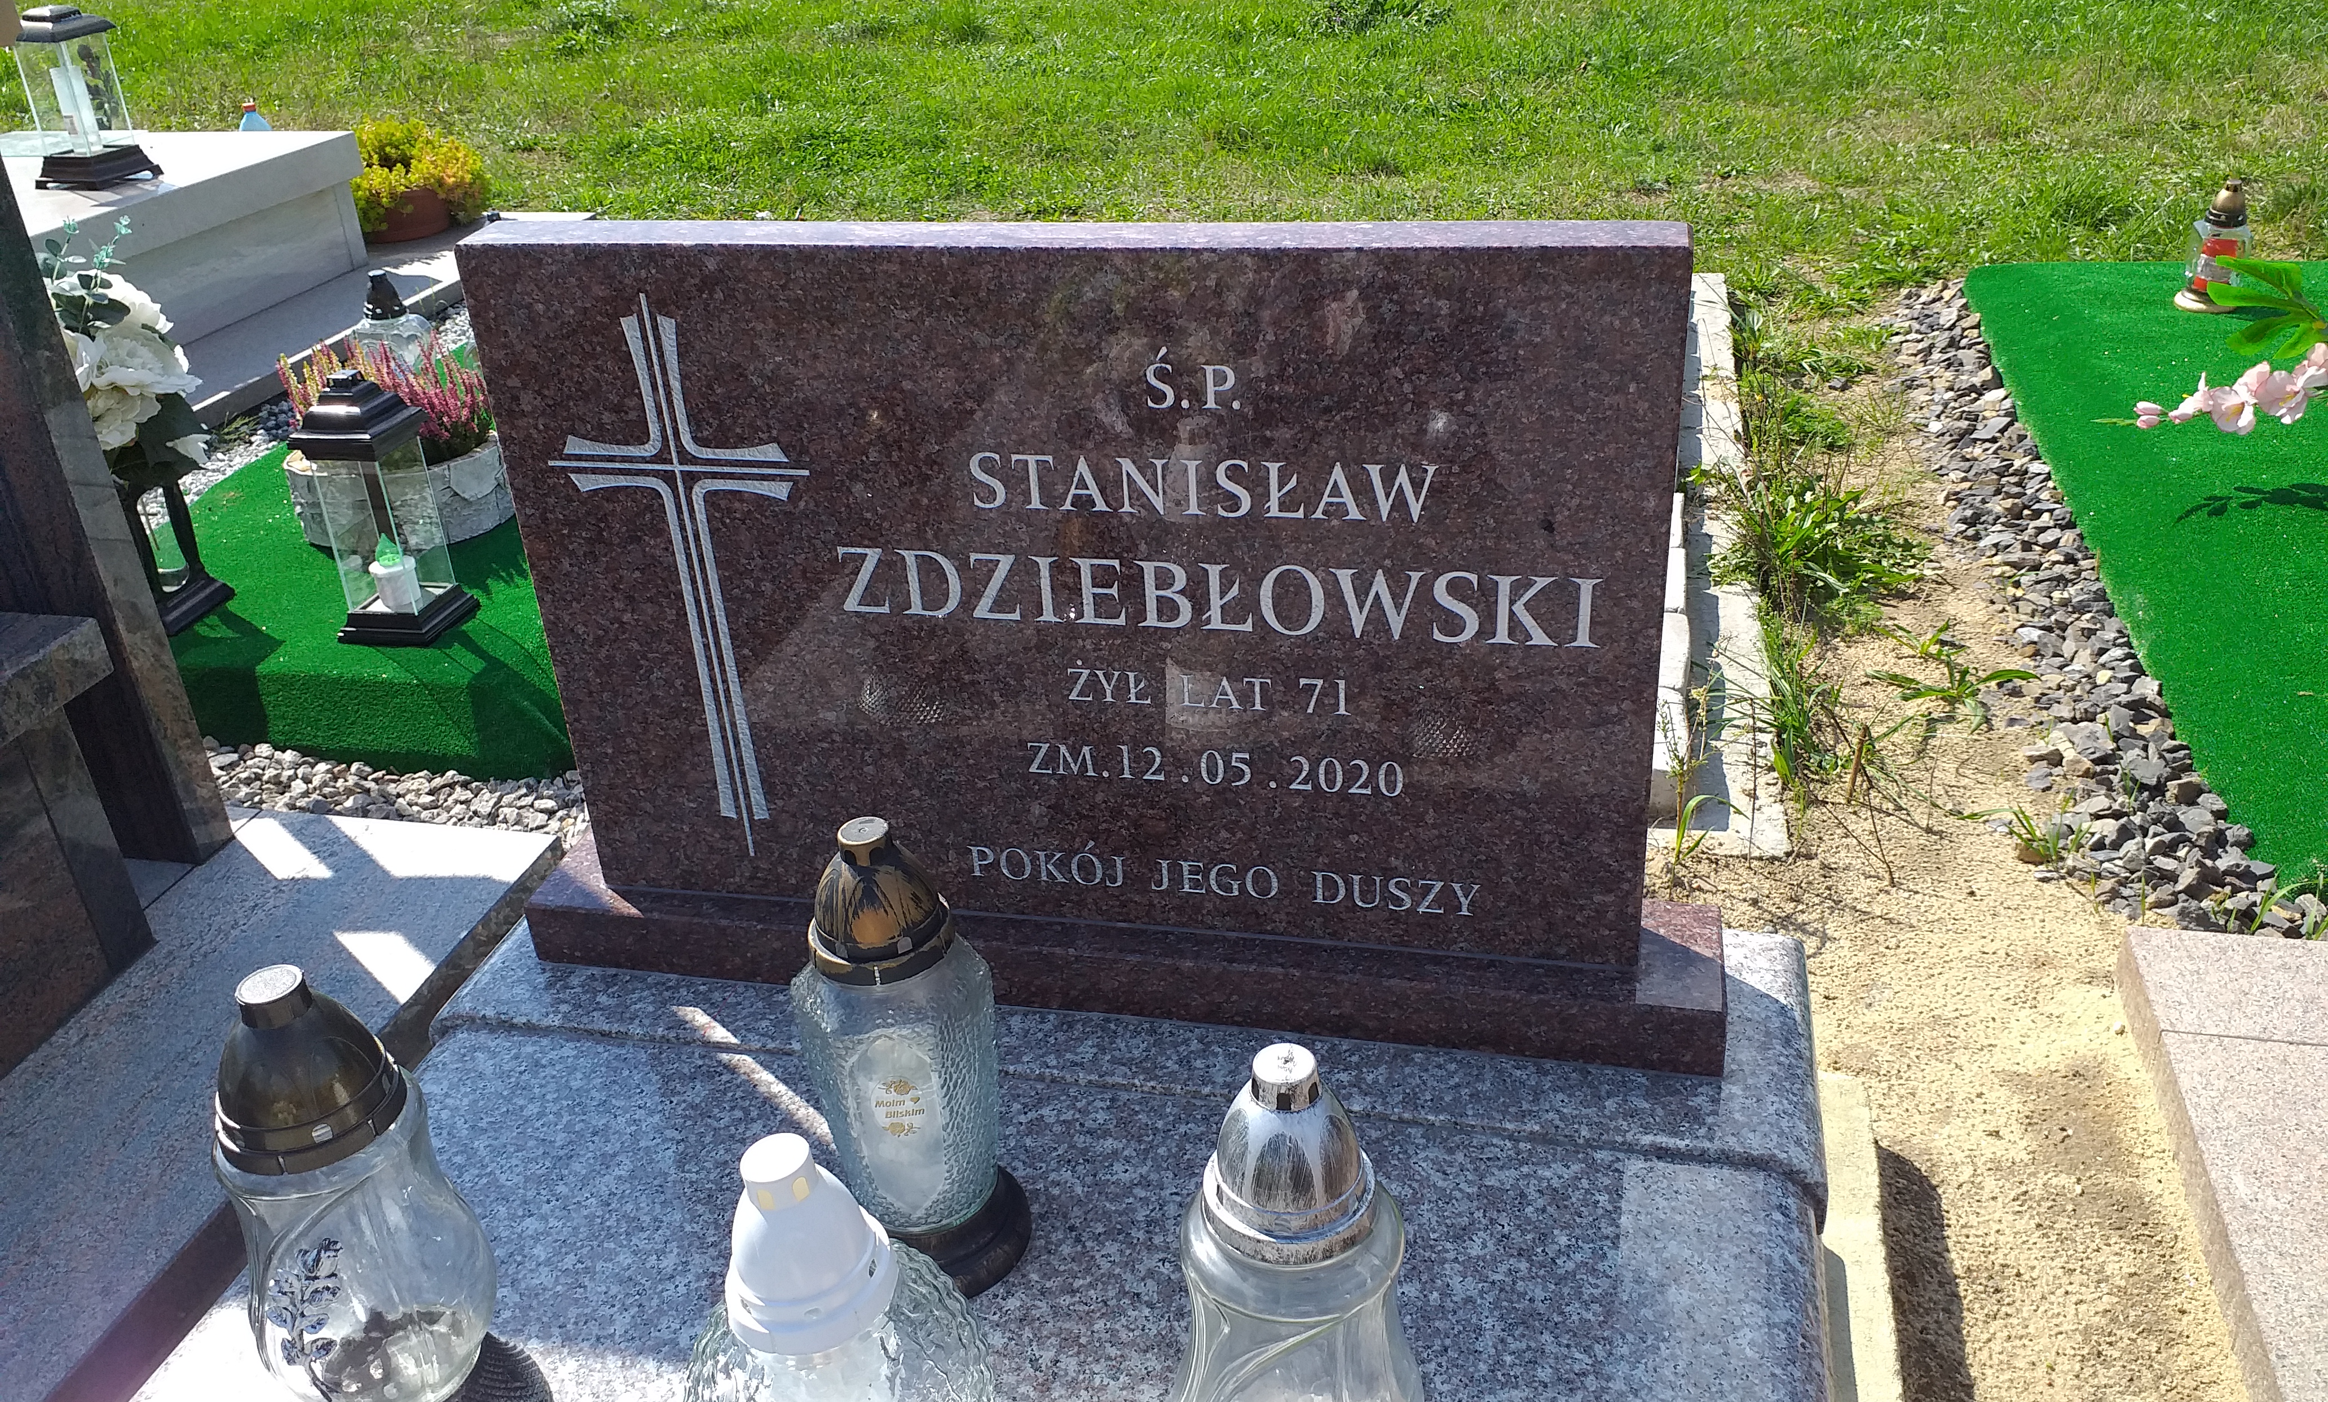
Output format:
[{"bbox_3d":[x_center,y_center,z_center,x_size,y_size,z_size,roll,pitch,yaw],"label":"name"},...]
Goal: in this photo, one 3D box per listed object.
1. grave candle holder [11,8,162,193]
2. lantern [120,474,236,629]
[{"bbox_3d":[-2.195,-1.214,3.657,0.168,0.331,0.168,7,30,20],"label":"grave candle holder"},{"bbox_3d":[-1.293,-0.243,2.266,0.119,0.290,0.119,5,29,16],"label":"lantern"}]

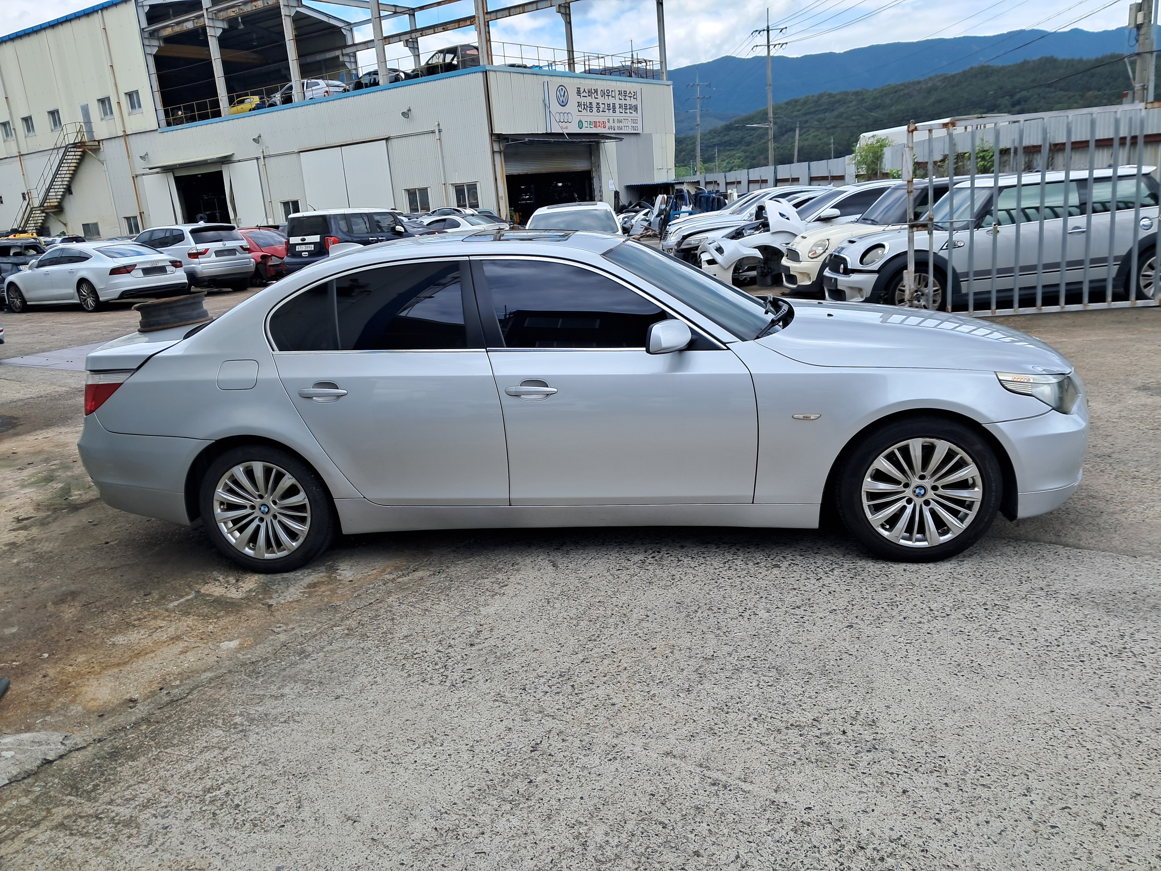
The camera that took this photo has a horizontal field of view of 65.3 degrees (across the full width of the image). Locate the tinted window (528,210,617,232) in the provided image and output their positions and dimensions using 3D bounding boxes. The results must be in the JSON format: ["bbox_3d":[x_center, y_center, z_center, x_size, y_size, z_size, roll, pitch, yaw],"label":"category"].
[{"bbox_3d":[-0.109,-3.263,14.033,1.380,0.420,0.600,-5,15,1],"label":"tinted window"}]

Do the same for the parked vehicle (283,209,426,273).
[{"bbox_3d":[-5.610,-4.910,22.990,1.600,1.700,3.600,4,17,29],"label":"parked vehicle"}]

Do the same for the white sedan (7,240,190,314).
[{"bbox_3d":[-11.330,-3.690,20.930,4.969,1.420,1.911,4,17,31],"label":"white sedan"}]

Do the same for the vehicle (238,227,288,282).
[{"bbox_3d":[-9.350,-4.897,24.773,4.300,1.420,1.780,6,18,34],"label":"vehicle"}]

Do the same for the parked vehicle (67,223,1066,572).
[{"bbox_3d":[-0.079,-0.332,4.692,4.840,1.468,1.870,-2,15,10],"label":"parked vehicle"}]

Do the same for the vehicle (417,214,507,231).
[{"bbox_3d":[-4.807,-6.572,30.019,4.600,1.390,1.790,6,18,34],"label":"vehicle"}]

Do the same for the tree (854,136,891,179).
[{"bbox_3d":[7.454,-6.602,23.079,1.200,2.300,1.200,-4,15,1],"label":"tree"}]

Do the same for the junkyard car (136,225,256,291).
[{"bbox_3d":[-10.378,-4.606,23.510,4.570,1.670,1.853,7,19,38],"label":"junkyard car"}]

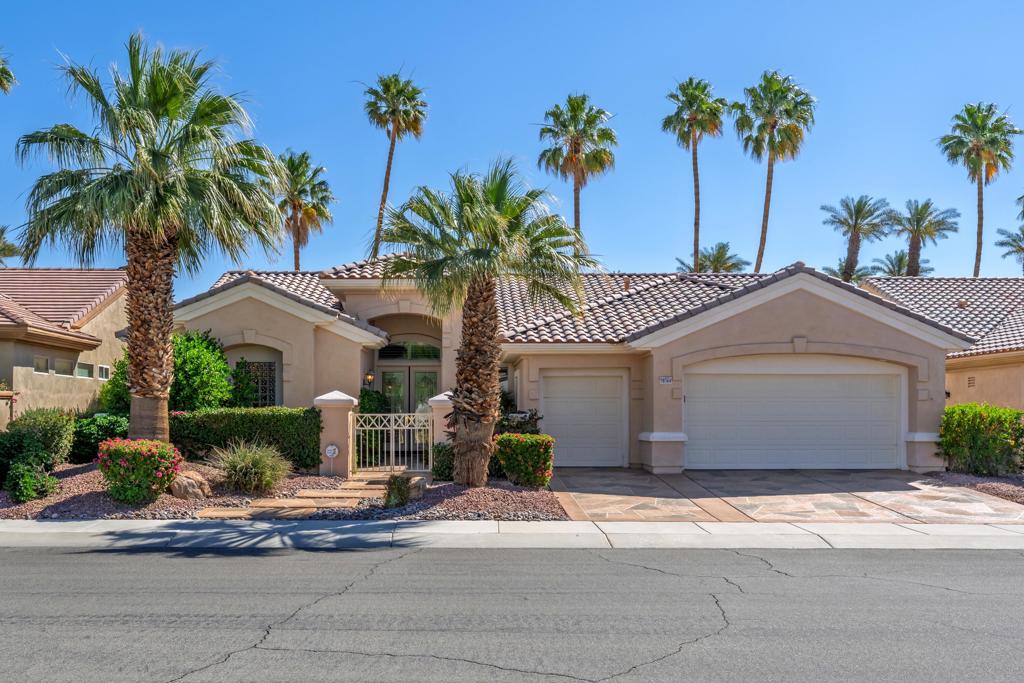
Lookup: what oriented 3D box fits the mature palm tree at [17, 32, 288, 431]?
[{"bbox_3d":[-7.280,-1.950,13.700,5.200,8.430,5.100,0,0,0],"label":"mature palm tree"}]

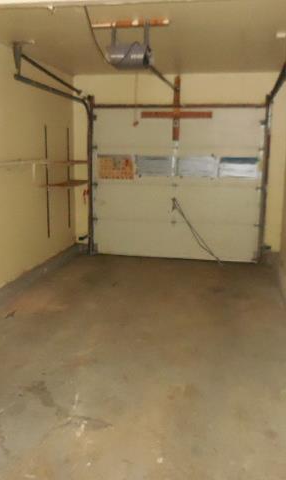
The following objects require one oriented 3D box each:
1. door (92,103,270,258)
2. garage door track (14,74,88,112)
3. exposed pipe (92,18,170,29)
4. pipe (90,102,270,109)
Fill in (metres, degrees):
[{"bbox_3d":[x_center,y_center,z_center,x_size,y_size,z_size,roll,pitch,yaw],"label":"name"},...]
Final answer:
[{"bbox_3d":[0.473,-0.773,6.478,2.400,2.120,0.050,3,12,11],"label":"door"},{"bbox_3d":[-0.965,-1.642,5.293,0.070,0.160,2.120,3,12,11],"label":"garage door track"},{"bbox_3d":[-0.111,-1.682,3.601,0.630,0.040,0.060,3,12,11],"label":"exposed pipe"},{"bbox_3d":[0.447,-1.794,6.200,2.340,0.045,0.045,3,12,11],"label":"pipe"}]

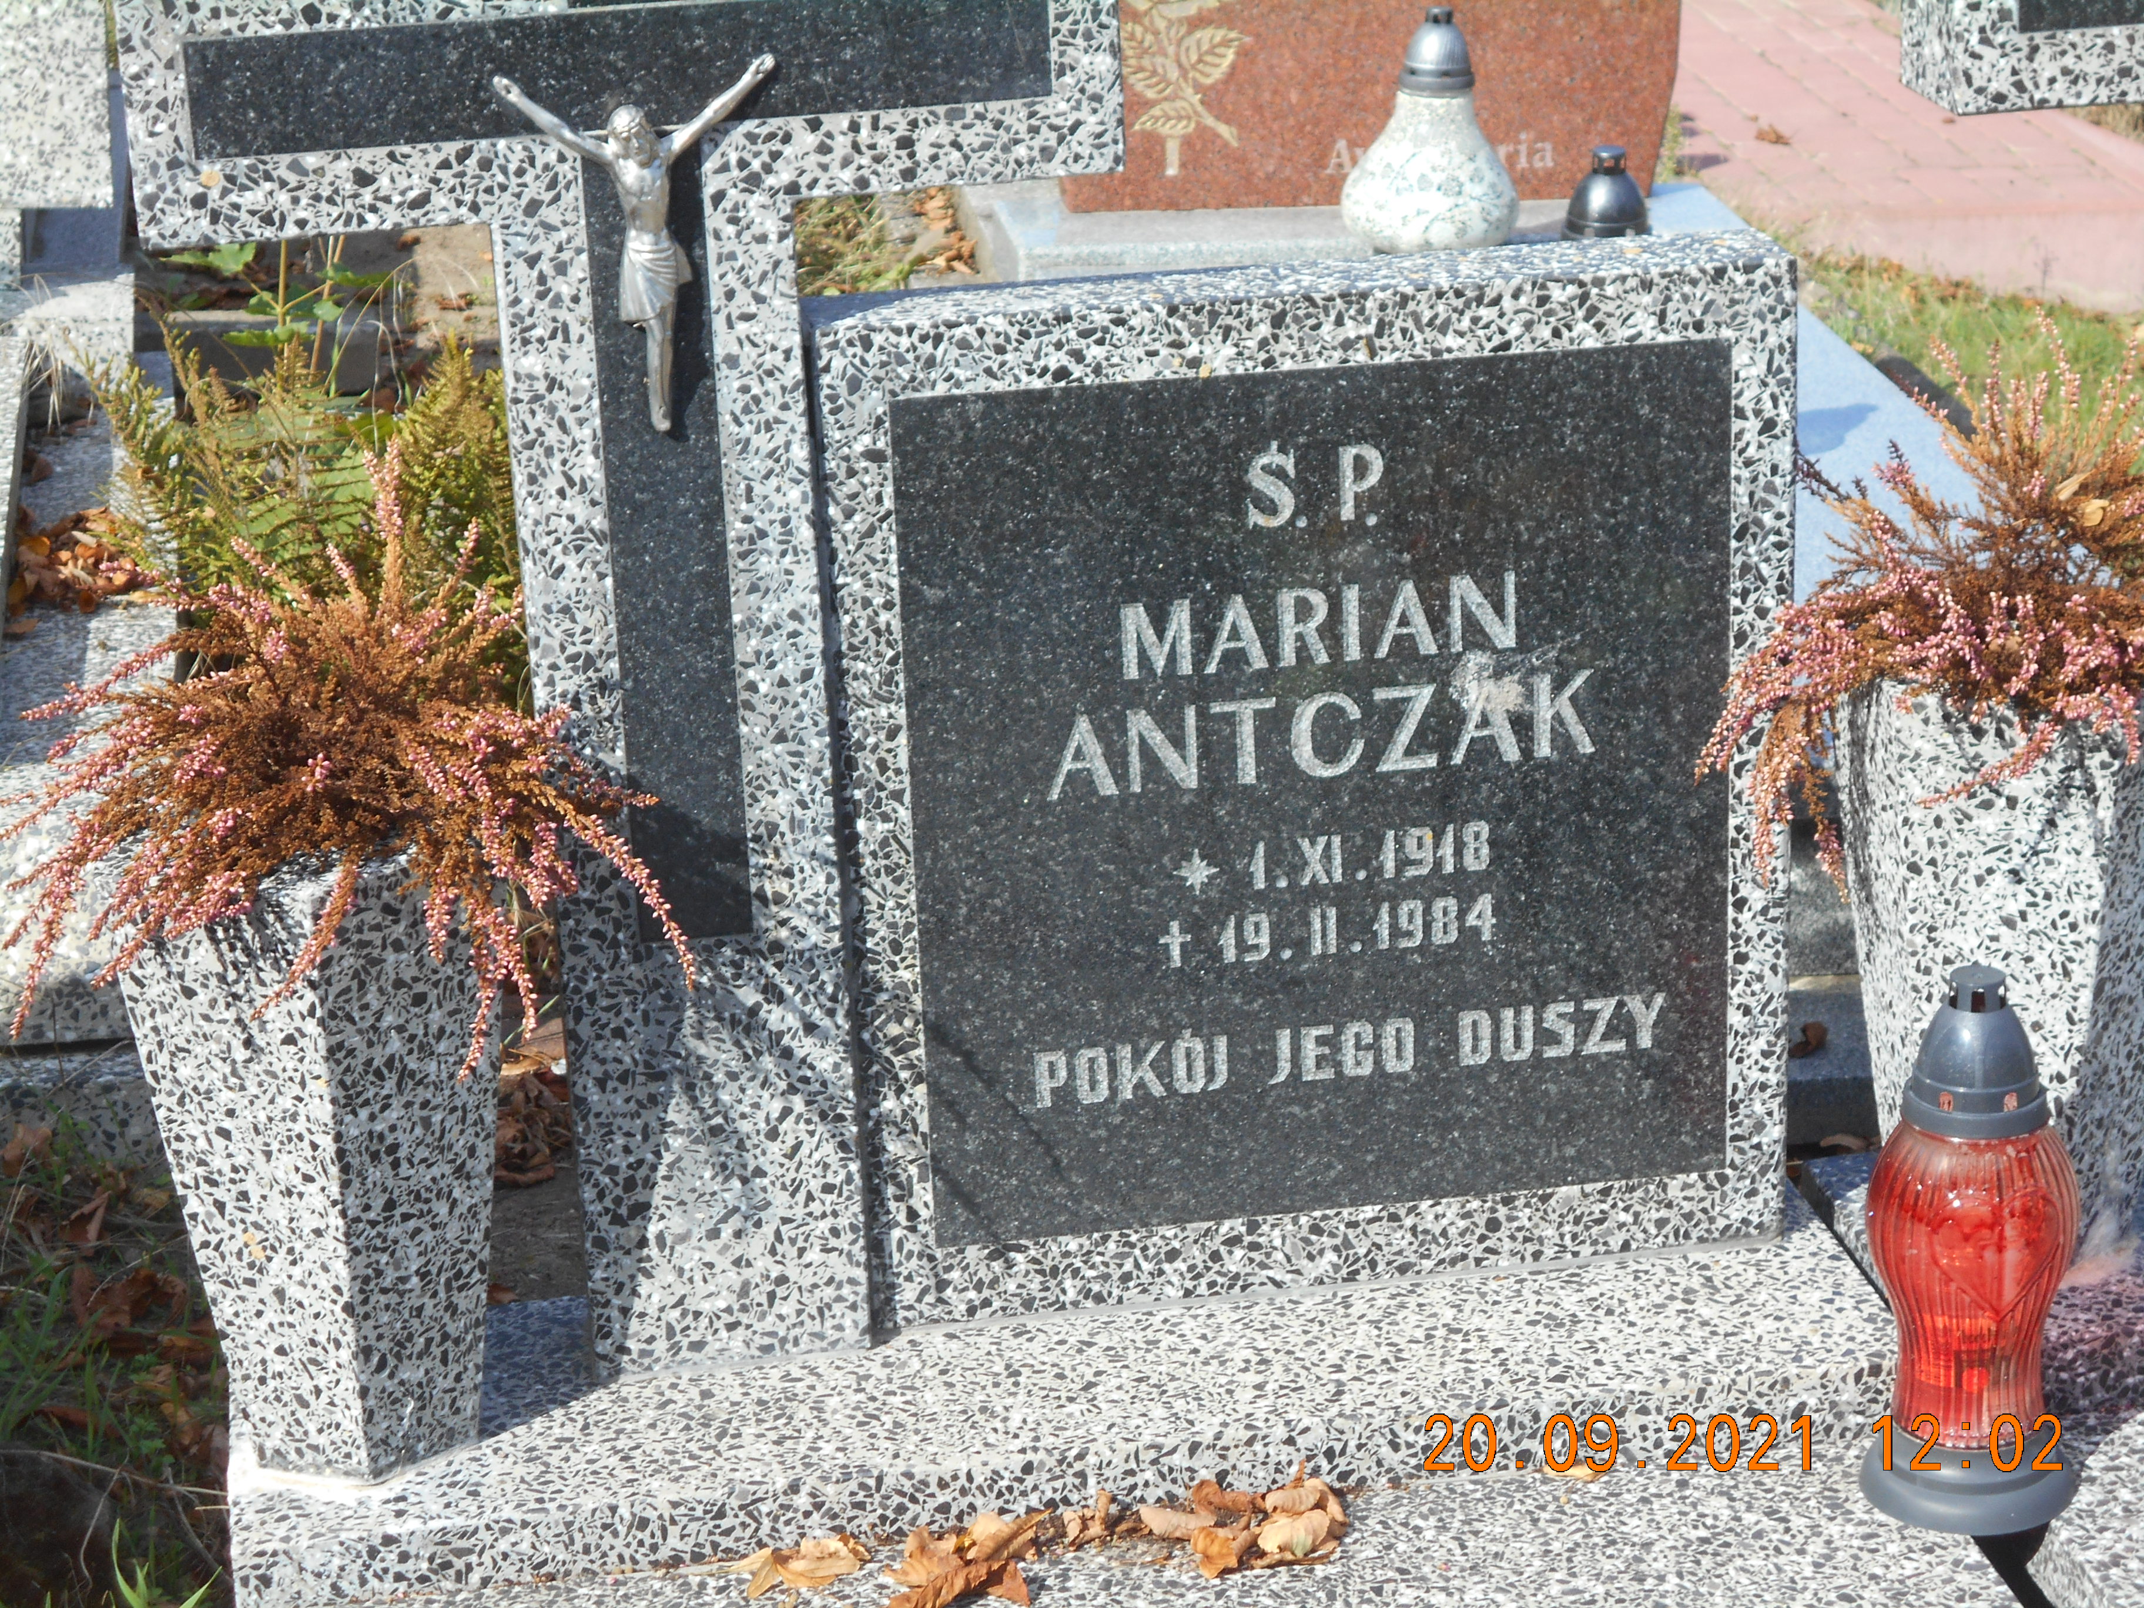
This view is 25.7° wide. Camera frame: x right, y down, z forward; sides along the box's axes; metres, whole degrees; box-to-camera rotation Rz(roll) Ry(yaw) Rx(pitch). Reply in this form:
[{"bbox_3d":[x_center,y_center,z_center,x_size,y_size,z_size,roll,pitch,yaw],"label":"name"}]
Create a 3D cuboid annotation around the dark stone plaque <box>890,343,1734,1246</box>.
[{"bbox_3d":[0.121,-0.003,2.270,0.400,0.426,0.020,-5,19,-8],"label":"dark stone plaque"}]

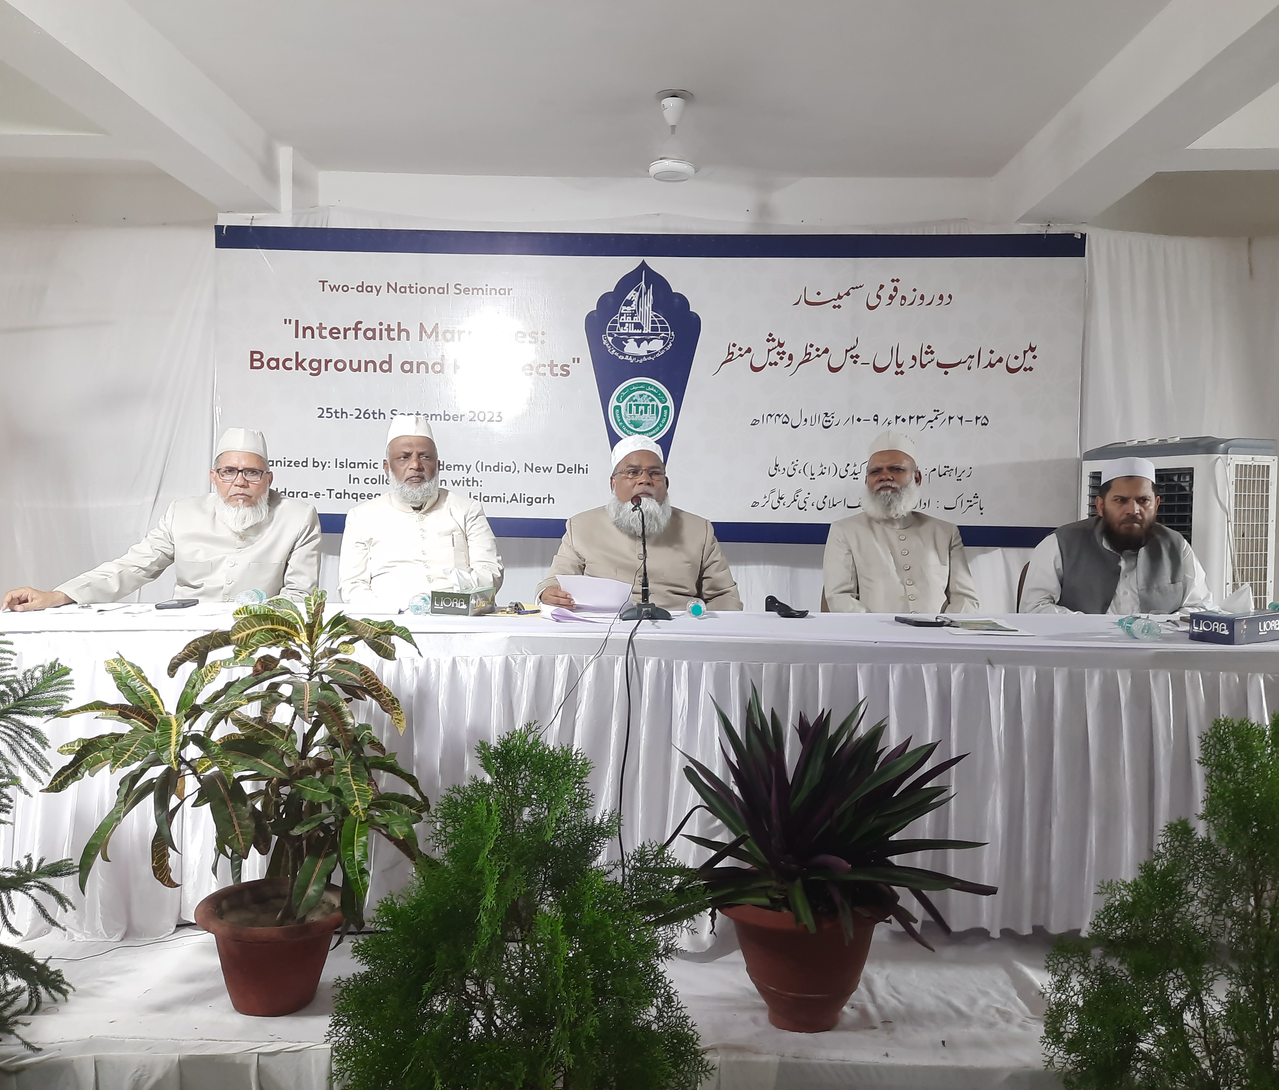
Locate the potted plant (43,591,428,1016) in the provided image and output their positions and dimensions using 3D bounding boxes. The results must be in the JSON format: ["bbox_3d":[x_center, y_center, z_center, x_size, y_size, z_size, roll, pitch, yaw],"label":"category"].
[{"bbox_3d":[-0.874,0.539,2.340,0.820,0.910,0.740,0,2,0],"label":"potted plant"}]

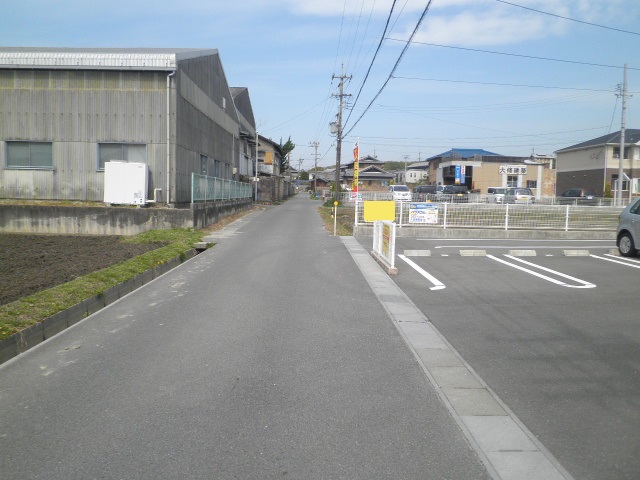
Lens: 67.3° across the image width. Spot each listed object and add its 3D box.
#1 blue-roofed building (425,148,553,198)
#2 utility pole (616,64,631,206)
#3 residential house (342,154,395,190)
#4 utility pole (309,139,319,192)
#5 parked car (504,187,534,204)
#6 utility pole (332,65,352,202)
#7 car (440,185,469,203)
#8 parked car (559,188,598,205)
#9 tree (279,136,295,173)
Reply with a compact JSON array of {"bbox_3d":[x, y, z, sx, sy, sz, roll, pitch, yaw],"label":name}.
[{"bbox_3d":[20.100,-7.718,58.500,13.800,6.500,10.500,1,6,0],"label":"blue-roofed building"},{"bbox_3d":[23.827,-7.813,37.800,1.300,11.600,0.500,1,6,0],"label":"utility pole"},{"bbox_3d":[7.905,-10.601,80.000,9.000,7.000,8.500,1,6,1],"label":"residential house"},{"bbox_3d":[-1.340,-13.659,92.000,1.700,10.600,0.600,1,6,0],"label":"utility pole"},{"bbox_3d":[16.900,-3.628,41.000,1.480,1.520,3.400,1,6,4],"label":"parked car"},{"bbox_3d":[1.864,-9.503,43.700,1.750,12.500,0.800,1,6,0],"label":"utility pole"},{"bbox_3d":[12.250,-4.102,43.800,1.480,1.680,3.400,1,6,3],"label":"car"},{"bbox_3d":[24.850,-4.181,46.300,1.720,1.550,4.500,1,6,2],"label":"parked car"},{"bbox_3d":[-5.492,-12.243,80.000,2.700,9.800,2.600,1,6,0],"label":"tree"}]

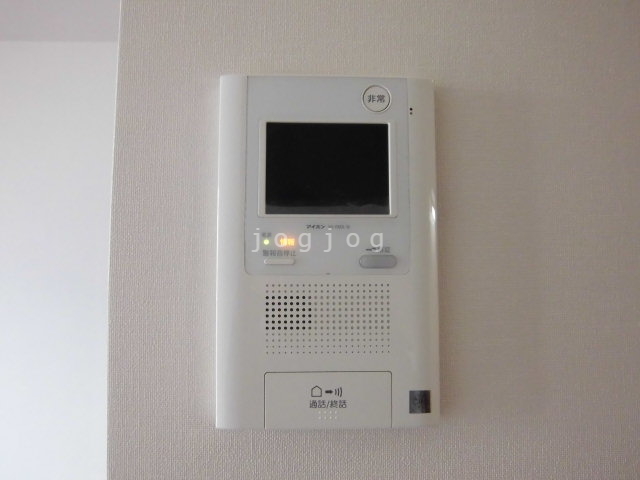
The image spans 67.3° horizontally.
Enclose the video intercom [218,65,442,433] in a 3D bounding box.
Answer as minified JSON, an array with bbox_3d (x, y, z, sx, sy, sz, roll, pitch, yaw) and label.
[{"bbox_3d":[0.005,0.006,0.310,0.134,0.215,0.030,0,-4,-2],"label":"video intercom"}]

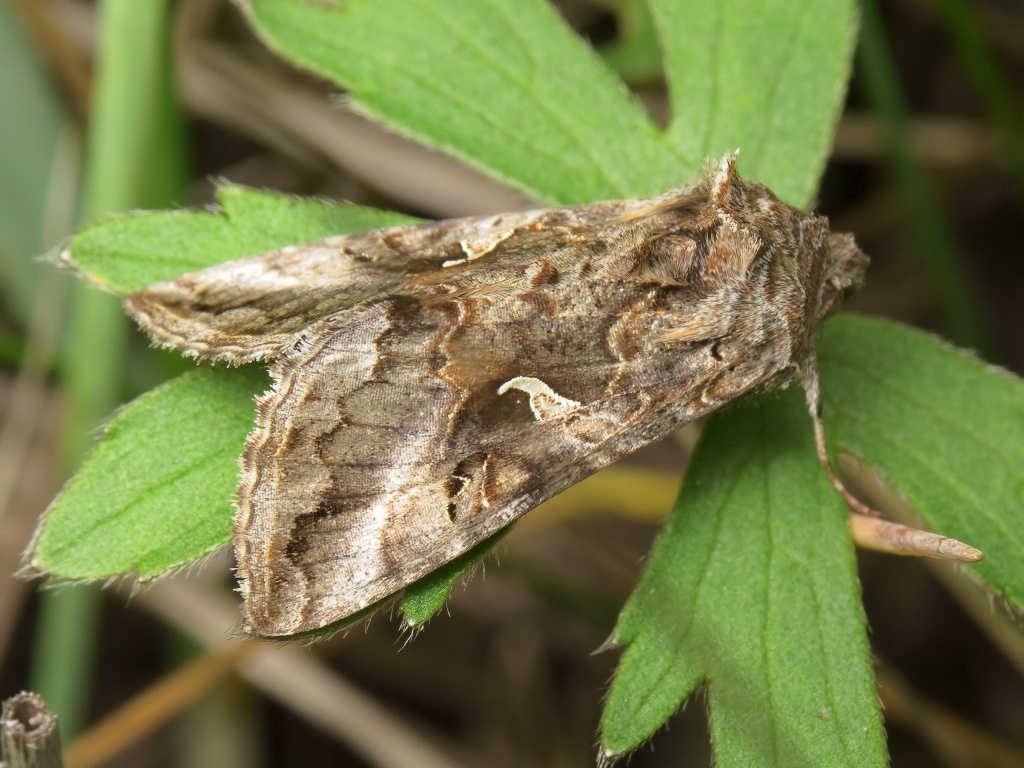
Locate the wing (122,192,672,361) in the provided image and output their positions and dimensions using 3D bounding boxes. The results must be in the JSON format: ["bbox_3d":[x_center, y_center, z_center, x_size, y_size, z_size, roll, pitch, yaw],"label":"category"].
[{"bbox_3d":[-0.003,-0.003,0.068,0.016,0.002,0.006,-10,25,6],"label":"wing"}]

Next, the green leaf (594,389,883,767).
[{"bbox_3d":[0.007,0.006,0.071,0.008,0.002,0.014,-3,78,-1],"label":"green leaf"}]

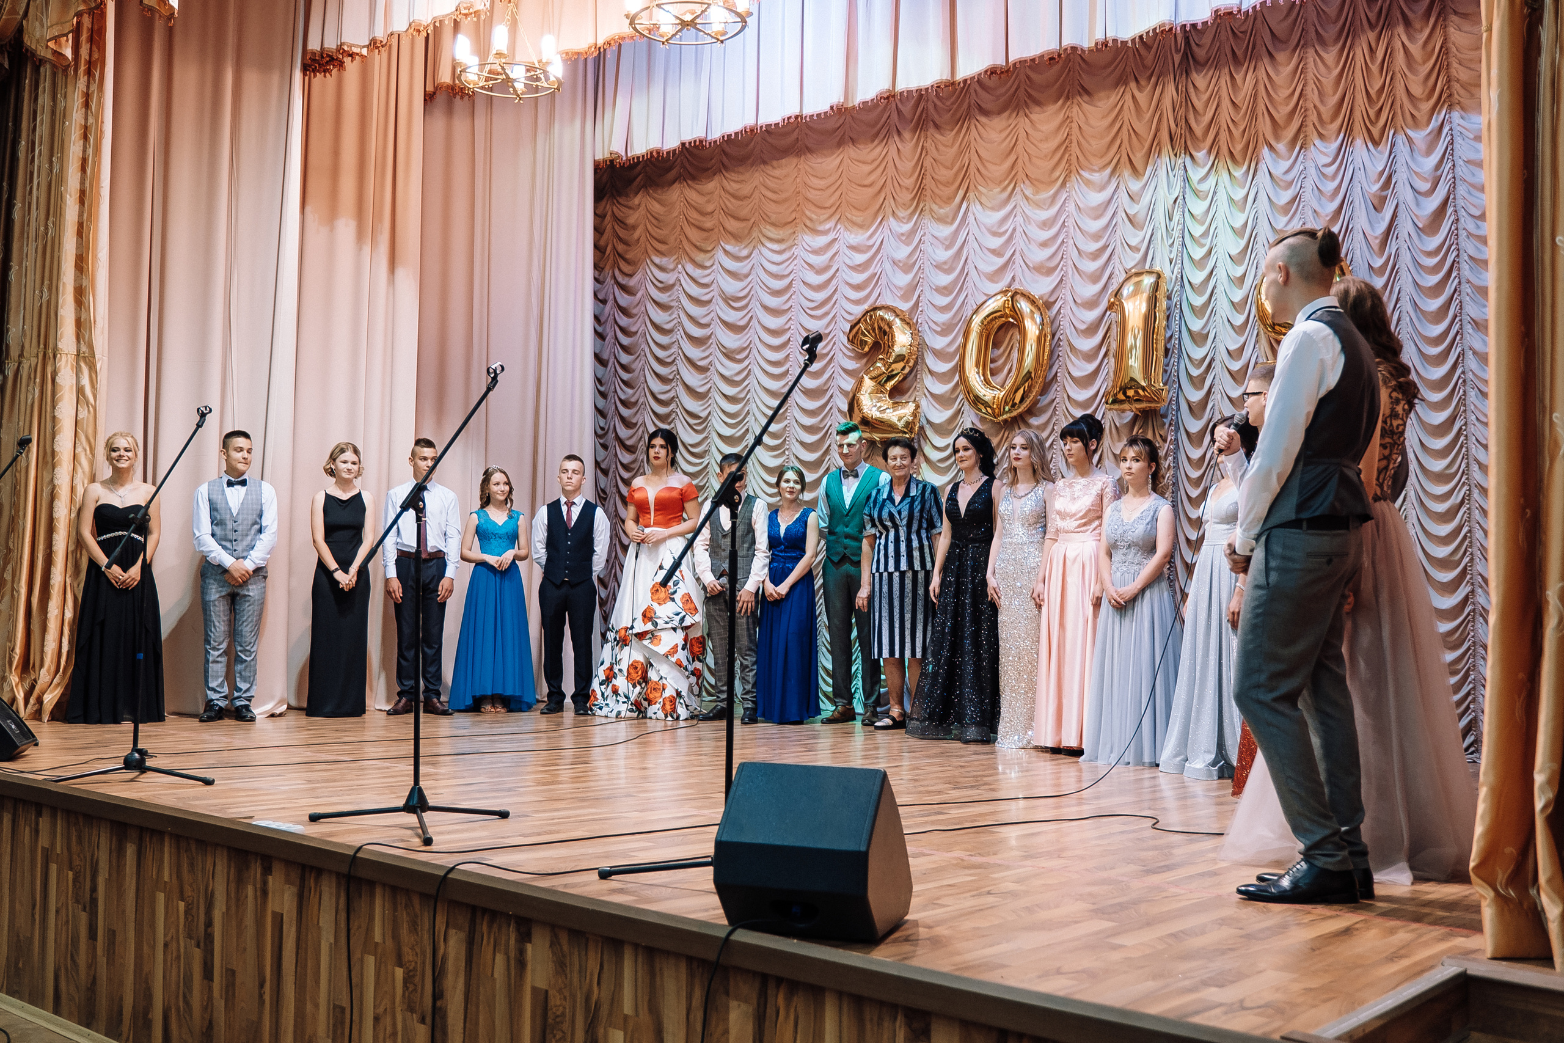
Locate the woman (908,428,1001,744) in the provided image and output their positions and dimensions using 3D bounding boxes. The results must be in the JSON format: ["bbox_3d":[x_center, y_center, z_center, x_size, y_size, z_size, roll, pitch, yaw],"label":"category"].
[{"bbox_3d":[0.995,0.346,8.400,0.540,1.761,0.500,-1,-3,33],"label":"woman"}]

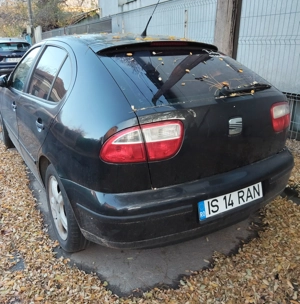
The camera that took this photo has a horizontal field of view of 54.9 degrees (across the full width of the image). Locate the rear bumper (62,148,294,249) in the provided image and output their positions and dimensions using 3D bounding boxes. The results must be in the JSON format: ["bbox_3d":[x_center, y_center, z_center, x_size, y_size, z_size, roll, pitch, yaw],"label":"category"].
[{"bbox_3d":[0.371,0.195,1.869,1.690,0.390,0.505,-12,23,-30],"label":"rear bumper"}]

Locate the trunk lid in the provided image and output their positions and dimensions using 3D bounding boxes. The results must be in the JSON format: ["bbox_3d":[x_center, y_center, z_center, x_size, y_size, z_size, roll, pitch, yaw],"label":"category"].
[{"bbox_3d":[0.283,-0.338,1.819,1.120,0.700,0.695,-12,23,-30],"label":"trunk lid"}]

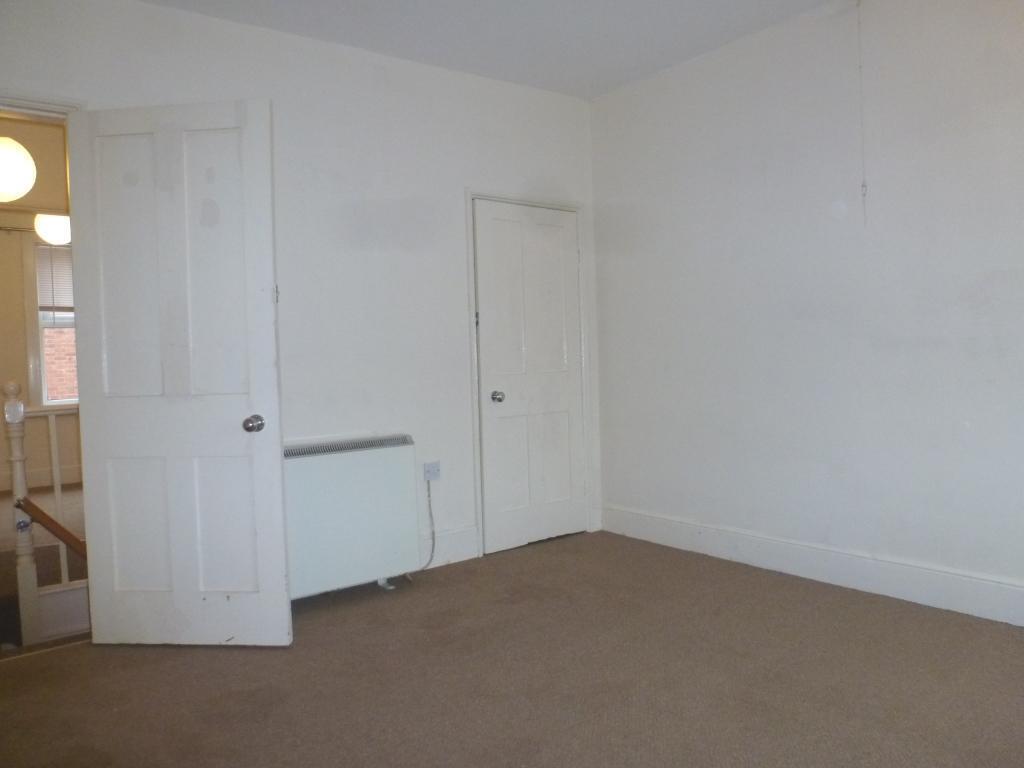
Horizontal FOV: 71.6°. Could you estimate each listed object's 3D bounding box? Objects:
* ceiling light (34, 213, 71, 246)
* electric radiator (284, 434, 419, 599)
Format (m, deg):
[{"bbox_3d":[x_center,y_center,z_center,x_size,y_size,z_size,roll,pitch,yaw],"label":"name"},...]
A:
[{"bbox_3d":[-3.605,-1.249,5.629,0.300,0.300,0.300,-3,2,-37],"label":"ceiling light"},{"bbox_3d":[-0.857,0.607,3.195,0.880,0.700,0.165,-3,2,-37],"label":"electric radiator"}]

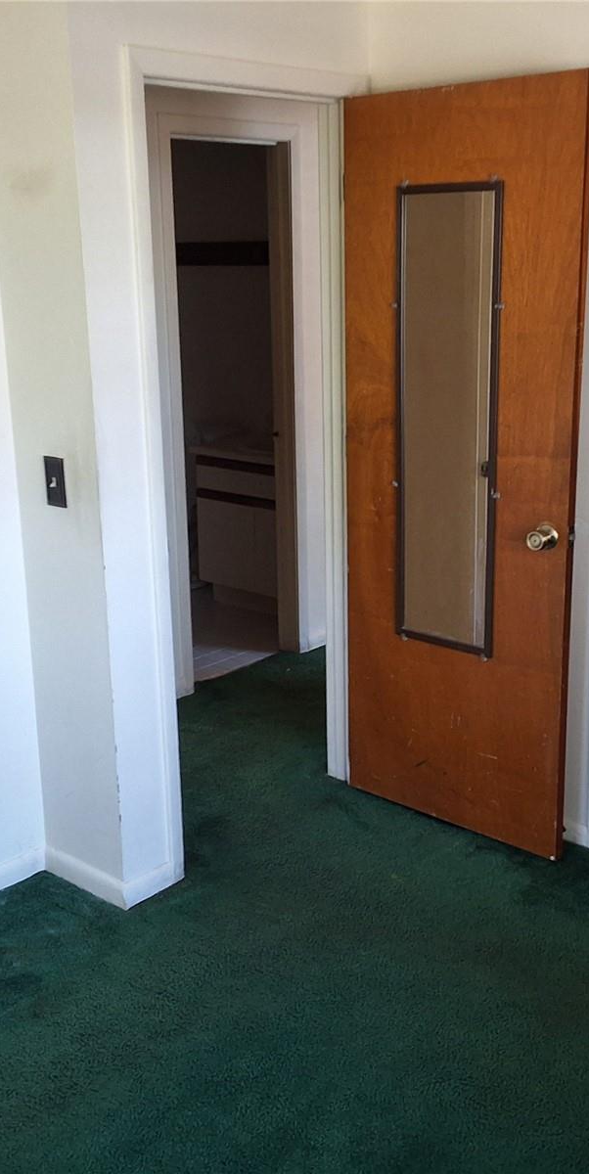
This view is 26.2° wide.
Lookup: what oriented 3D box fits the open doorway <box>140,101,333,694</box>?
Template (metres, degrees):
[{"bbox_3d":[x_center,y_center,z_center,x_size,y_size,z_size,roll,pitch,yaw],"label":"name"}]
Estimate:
[{"bbox_3d":[-0.118,-0.277,3.475,0.150,2.030,0.780,12,20,40],"label":"open doorway"}]

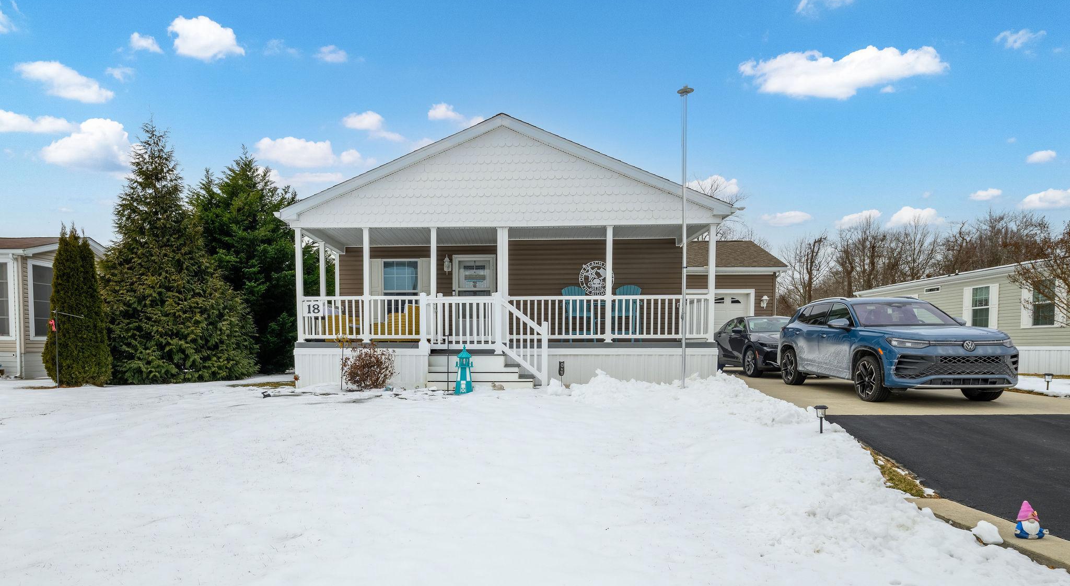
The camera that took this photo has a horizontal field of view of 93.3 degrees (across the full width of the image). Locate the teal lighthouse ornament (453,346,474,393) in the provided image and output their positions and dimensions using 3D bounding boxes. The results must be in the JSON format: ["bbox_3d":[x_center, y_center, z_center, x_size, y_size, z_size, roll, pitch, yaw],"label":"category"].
[{"bbox_3d":[-1.285,1.385,9.120,0.340,0.890,0.340,1,-3,-12],"label":"teal lighthouse ornament"}]

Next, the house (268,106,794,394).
[{"bbox_3d":[1.600,-0.400,15.300,12.300,5.300,11.800,0,-3,3],"label":"house"}]

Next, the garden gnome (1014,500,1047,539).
[{"bbox_3d":[2.740,1.260,2.800,0.160,0.215,0.125,-1,-3,26],"label":"garden gnome"}]

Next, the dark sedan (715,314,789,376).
[{"bbox_3d":[6.420,1.460,14.100,1.850,1.500,4.900,0,-3,5],"label":"dark sedan"}]

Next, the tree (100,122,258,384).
[{"bbox_3d":[-8.800,-1.070,12.700,3.500,6.400,3.500,0,-3,0],"label":"tree"}]

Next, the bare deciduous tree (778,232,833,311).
[{"bbox_3d":[18.500,0.000,34.600,4.000,8.600,4.000,0,-3,0],"label":"bare deciduous tree"}]

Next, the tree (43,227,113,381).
[{"bbox_3d":[-9.880,0.250,10.900,1.300,3.450,1.300,0,-3,0],"label":"tree"}]

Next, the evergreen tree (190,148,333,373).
[{"bbox_3d":[-9.100,-1.160,16.900,4.300,7.400,4.300,0,-3,0],"label":"evergreen tree"}]

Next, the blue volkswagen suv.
[{"bbox_3d":[6.030,0.950,9.130,1.900,1.680,4.690,0,-3,4],"label":"blue volkswagen suv"}]

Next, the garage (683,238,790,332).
[{"bbox_3d":[6.300,0.300,19.000,4.200,4.500,5.600,0,-3,3],"label":"garage"}]

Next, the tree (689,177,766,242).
[{"bbox_3d":[11.300,-1.600,30.000,5.200,10.600,5.200,0,-3,0],"label":"tree"}]

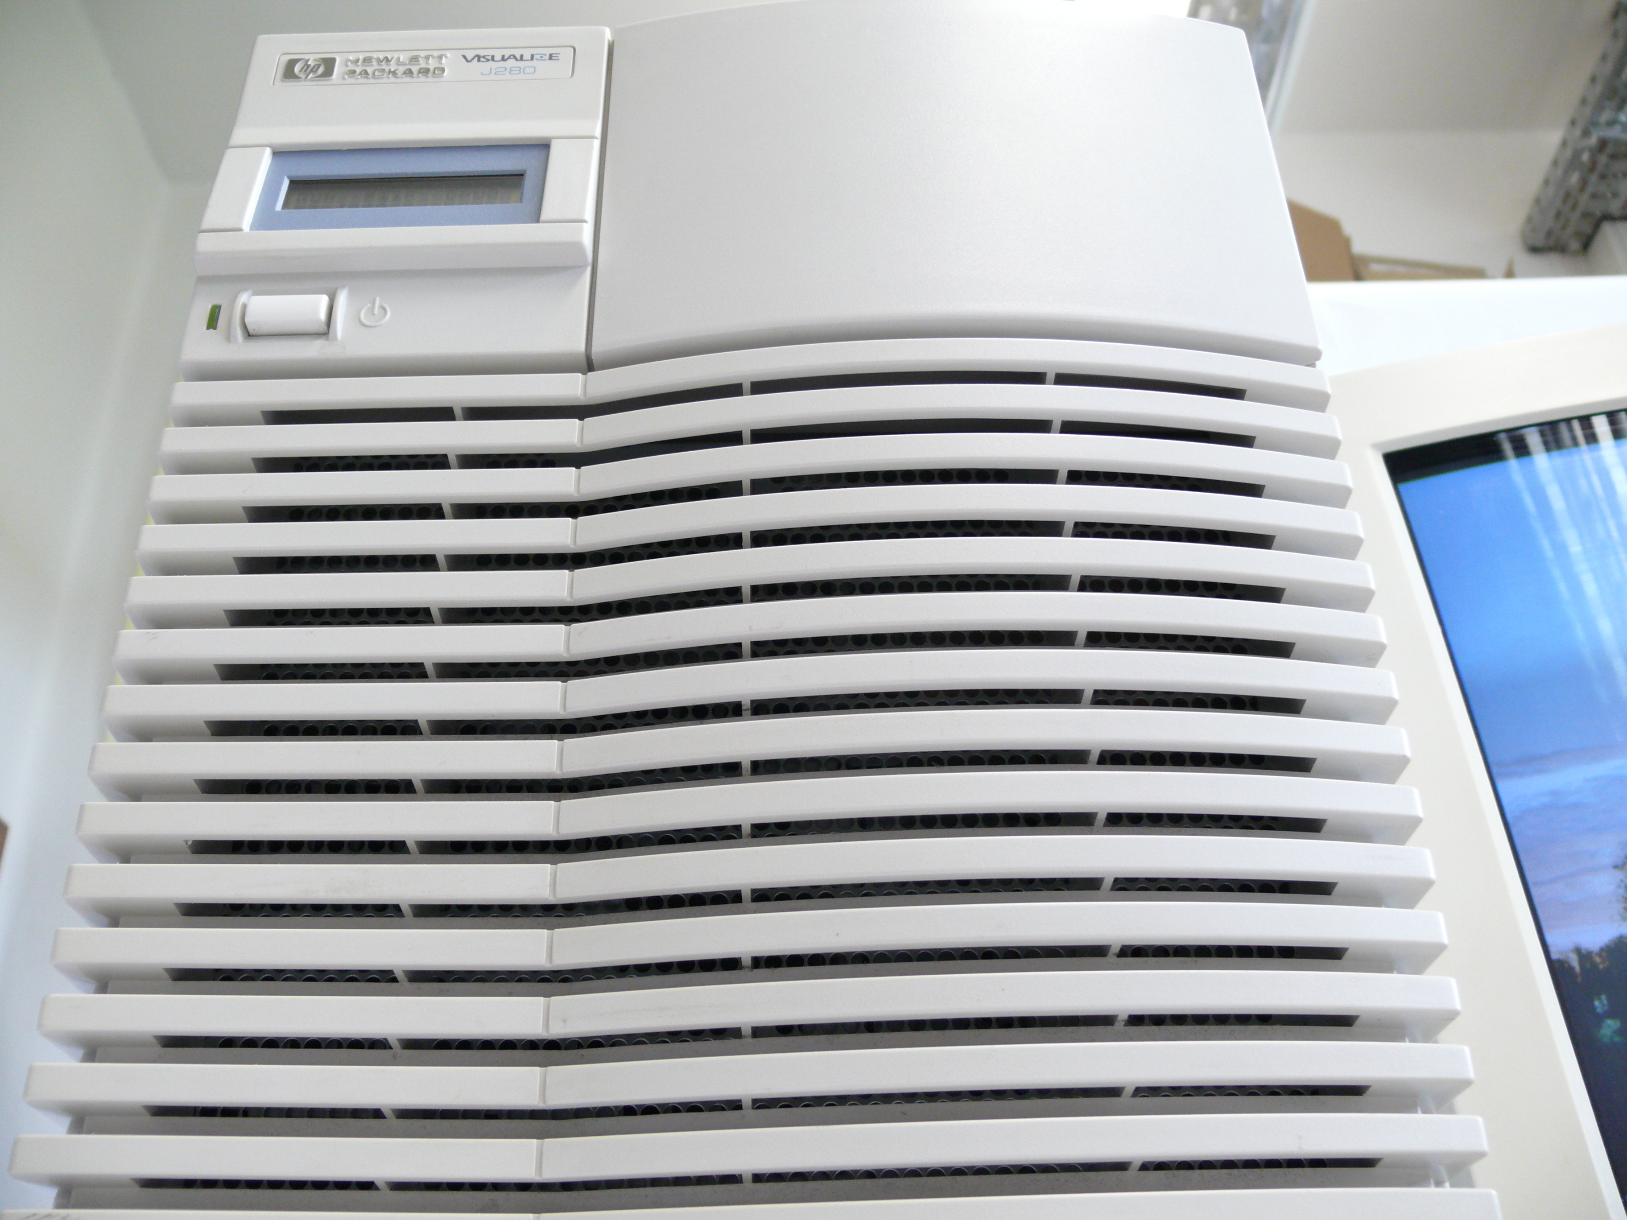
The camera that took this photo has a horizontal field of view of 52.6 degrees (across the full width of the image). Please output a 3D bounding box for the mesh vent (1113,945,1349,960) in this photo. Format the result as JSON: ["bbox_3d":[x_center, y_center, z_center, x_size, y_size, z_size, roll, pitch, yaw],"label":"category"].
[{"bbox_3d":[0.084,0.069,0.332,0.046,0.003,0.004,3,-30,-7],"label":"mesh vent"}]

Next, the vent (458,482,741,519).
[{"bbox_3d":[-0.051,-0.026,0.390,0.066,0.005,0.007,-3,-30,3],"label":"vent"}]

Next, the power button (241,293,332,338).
[{"bbox_3d":[-0.133,-0.075,0.417,0.021,0.011,0.005,-1,-30,-1],"label":"power button"}]

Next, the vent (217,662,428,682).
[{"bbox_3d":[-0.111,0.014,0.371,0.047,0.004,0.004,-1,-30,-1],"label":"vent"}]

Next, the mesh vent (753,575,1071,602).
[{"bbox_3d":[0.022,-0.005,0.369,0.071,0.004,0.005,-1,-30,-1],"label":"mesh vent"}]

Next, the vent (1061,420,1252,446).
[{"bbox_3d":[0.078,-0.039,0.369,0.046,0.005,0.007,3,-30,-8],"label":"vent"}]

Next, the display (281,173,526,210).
[{"bbox_3d":[-0.105,-0.107,0.412,0.062,0.013,0.005,-1,-36,-1],"label":"display"}]

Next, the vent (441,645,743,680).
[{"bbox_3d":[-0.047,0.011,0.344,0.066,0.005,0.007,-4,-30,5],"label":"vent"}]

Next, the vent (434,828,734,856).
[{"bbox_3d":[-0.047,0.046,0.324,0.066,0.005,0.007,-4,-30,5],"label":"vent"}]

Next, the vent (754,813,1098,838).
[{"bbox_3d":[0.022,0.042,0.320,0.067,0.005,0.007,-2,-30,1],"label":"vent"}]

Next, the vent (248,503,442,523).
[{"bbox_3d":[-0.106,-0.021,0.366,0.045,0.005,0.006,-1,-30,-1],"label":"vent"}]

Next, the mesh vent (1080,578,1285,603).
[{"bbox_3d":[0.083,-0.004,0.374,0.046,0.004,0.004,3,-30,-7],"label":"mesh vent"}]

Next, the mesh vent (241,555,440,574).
[{"bbox_3d":[-0.105,-0.010,0.359,0.045,0.005,0.006,-1,-30,-1],"label":"mesh vent"}]

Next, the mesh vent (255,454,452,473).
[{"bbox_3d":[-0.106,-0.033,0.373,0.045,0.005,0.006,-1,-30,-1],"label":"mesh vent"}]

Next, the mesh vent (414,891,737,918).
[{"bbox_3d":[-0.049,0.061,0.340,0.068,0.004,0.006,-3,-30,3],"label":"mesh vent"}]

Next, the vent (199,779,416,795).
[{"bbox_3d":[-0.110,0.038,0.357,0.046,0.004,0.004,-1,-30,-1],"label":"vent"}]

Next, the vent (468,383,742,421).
[{"bbox_3d":[-0.049,-0.047,0.377,0.066,0.005,0.007,-4,-30,5],"label":"vent"}]

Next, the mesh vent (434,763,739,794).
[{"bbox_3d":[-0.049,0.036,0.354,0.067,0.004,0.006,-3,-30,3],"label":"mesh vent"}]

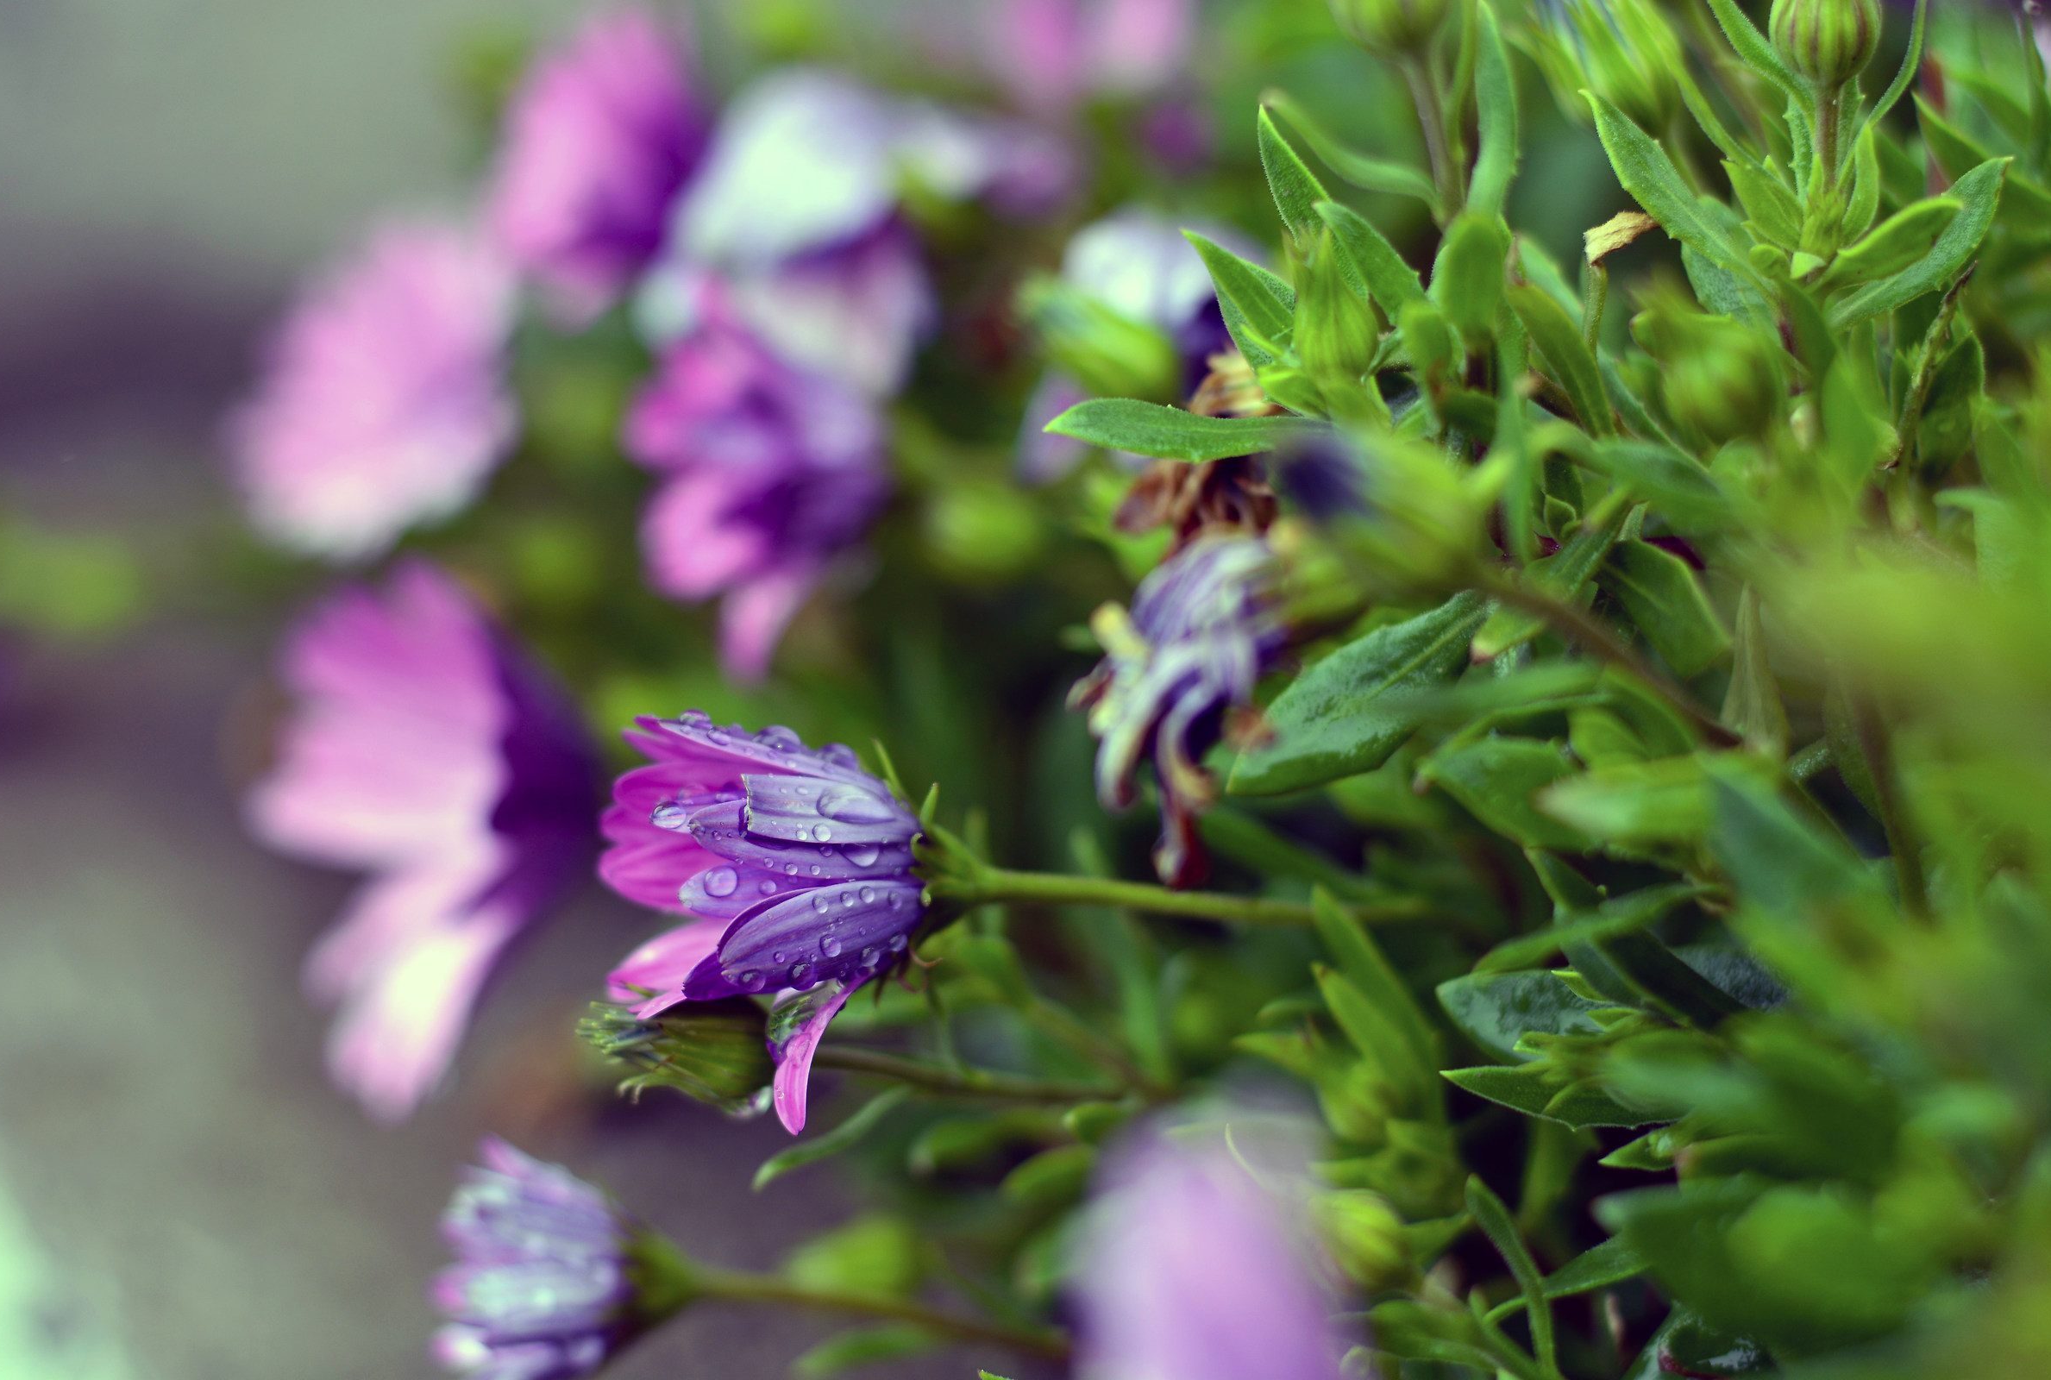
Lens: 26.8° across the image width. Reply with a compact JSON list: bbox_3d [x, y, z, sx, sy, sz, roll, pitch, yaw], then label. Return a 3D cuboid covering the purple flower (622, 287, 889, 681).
[{"bbox_3d":[-0.029,-0.022,0.455,0.023,0.038,0.034,-9,20,-26],"label":"purple flower"}]

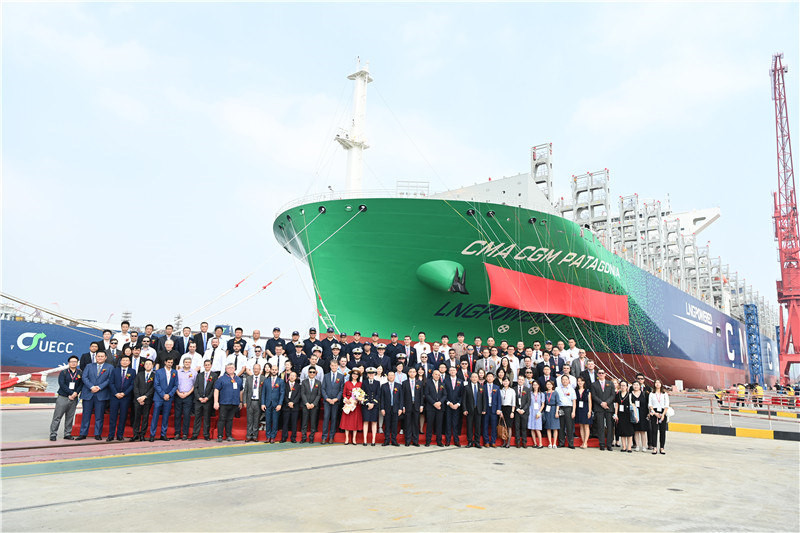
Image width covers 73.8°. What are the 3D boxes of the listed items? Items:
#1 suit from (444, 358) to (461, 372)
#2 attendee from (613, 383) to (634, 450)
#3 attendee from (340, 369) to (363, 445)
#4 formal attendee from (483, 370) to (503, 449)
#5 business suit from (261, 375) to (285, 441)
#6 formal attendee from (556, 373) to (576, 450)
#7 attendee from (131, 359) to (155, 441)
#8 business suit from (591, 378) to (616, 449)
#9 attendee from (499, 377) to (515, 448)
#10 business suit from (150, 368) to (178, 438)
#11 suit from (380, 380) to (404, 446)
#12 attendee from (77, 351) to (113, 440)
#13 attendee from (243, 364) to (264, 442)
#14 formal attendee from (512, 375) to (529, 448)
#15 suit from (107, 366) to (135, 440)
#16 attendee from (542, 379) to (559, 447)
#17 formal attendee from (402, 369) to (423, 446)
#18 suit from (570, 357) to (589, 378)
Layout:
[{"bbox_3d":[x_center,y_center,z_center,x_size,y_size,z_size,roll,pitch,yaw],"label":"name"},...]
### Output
[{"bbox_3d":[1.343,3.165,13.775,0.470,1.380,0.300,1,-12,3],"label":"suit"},{"bbox_3d":[5.114,3.374,12.126,0.430,1.560,0.280,-2,-13,13],"label":"attendee"},{"bbox_3d":[-1.062,3.186,12.198,0.540,1.690,0.420,3,-12,-5],"label":"attendee"},{"bbox_3d":[2.171,3.416,12.772,0.470,1.720,0.330,-1,-12,15],"label":"formal attendee"},{"bbox_3d":[-2.893,3.205,12.122,0.520,1.426,0.320,4,-12,-10],"label":"business suit"},{"bbox_3d":[3.981,3.456,12.750,0.470,1.690,0.320,1,-11,6],"label":"formal attendee"},{"bbox_3d":[-5.872,3.037,12.216,0.480,1.770,0.300,5,-13,-14],"label":"attendee"},{"bbox_3d":[4.840,3.489,12.650,0.580,1.606,0.350,0,-11,8],"label":"business suit"},{"bbox_3d":[2.558,3.490,12.781,0.430,1.601,0.340,-1,-12,16],"label":"attendee"},{"bbox_3d":[-5.067,2.952,11.556,0.550,1.480,0.340,7,-13,-23],"label":"business suit"},{"bbox_3d":[-0.174,3.375,12.410,0.510,1.392,0.320,3,-12,-3],"label":"suit"},{"bbox_3d":[-6.475,2.737,11.401,0.620,1.830,0.370,7,-13,-23],"label":"attendee"},{"bbox_3d":[-3.405,3.166,12.484,0.480,1.740,0.300,3,-12,-9],"label":"attendee"},{"bbox_3d":[2.958,3.522,13.010,0.460,1.691,0.360,1,-11,5],"label":"formal attendee"},{"bbox_3d":[-6.226,3.023,11.902,0.560,1.601,0.360,6,-12,-18],"label":"suit"},{"bbox_3d":[3.585,3.510,12.700,0.420,1.555,0.290,1,-11,6],"label":"attendee"},{"bbox_3d":[0.302,3.244,12.380,0.490,1.767,0.320,2,-11,-1],"label":"formal attendee"},{"bbox_3d":[5.048,3.280,14.742,0.520,1.530,0.360,0,-11,9],"label":"suit"}]

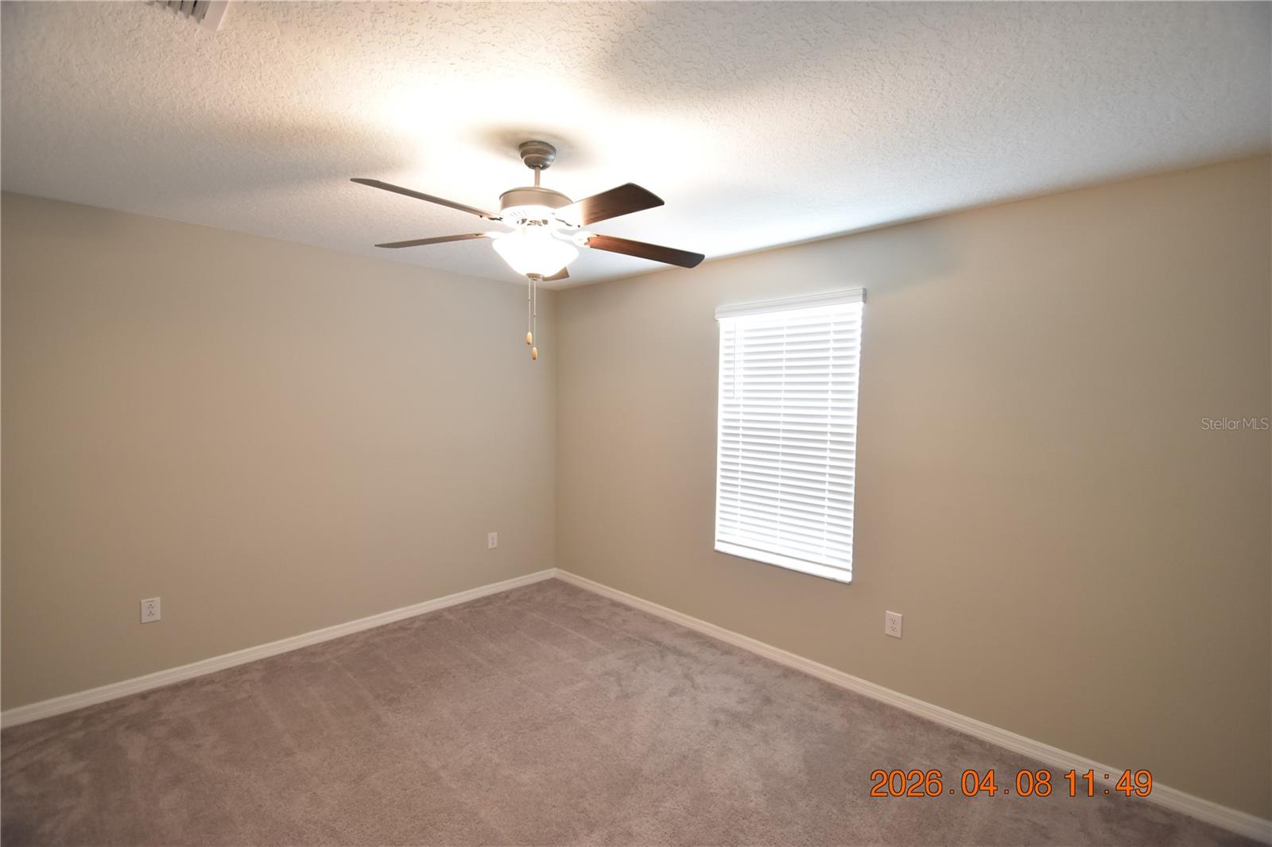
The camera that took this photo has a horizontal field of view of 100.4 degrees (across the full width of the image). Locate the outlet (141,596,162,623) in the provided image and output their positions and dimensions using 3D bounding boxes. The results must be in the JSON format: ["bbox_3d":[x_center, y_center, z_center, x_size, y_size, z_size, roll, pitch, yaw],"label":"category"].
[{"bbox_3d":[-2.520,0.971,2.754,0.007,0.117,0.072,4,4,43],"label":"outlet"}]

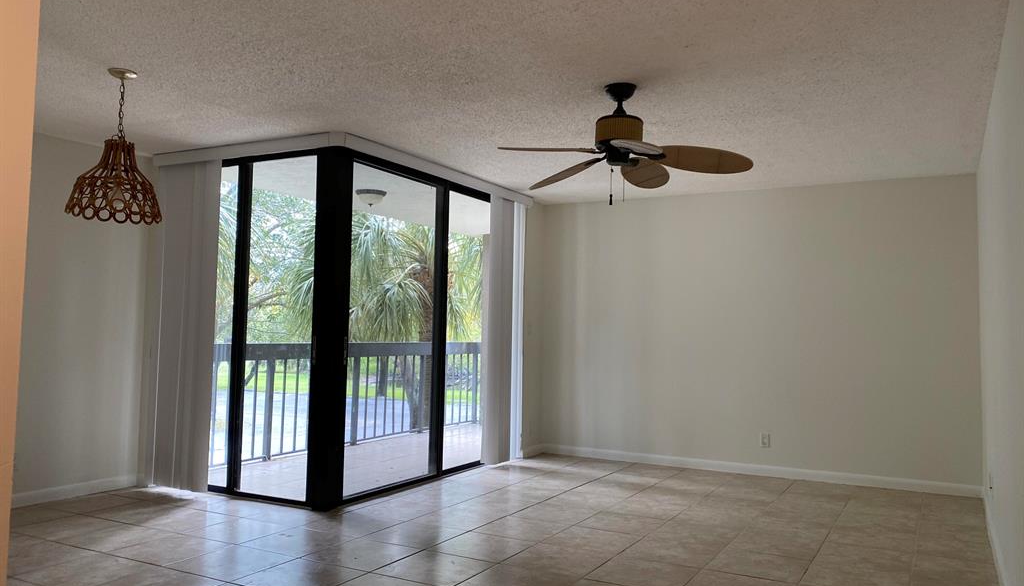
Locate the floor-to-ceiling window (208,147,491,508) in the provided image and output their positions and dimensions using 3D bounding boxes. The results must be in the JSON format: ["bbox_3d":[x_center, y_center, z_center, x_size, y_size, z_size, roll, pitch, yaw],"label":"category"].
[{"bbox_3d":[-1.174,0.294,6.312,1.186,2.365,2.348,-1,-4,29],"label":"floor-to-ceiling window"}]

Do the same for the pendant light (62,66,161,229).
[{"bbox_3d":[-2.015,-0.756,3.938,0.440,0.760,0.440,-1,-4,29],"label":"pendant light"}]

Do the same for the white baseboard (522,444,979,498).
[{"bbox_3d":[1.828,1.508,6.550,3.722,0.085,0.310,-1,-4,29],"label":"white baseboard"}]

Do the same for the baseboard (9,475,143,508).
[{"bbox_3d":[-2.950,1.341,5.241,0.025,0.085,0.901,-1,-4,29],"label":"baseboard"}]

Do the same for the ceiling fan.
[{"bbox_3d":[0.568,-0.772,4.011,1.300,0.620,1.300,-1,-4,29],"label":"ceiling fan"}]

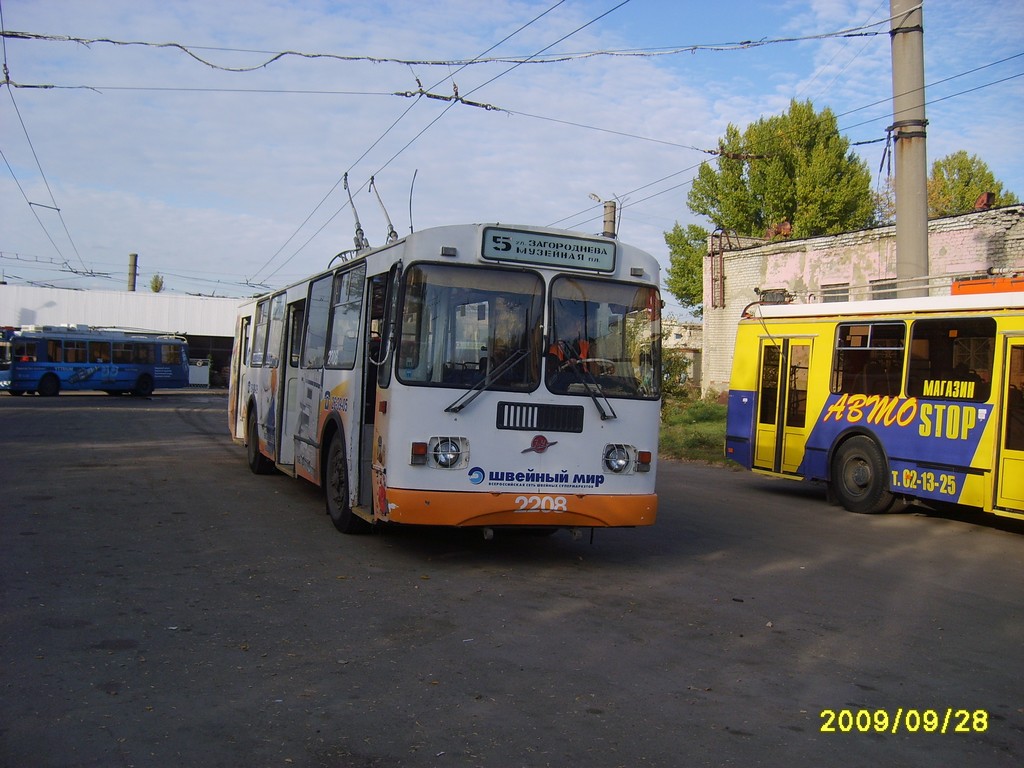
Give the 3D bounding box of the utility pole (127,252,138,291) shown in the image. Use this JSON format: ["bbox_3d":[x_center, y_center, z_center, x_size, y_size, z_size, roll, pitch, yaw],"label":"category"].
[{"bbox_3d":[-29.500,-5.100,80.000,0.550,10.000,0.550,3,0,0],"label":"utility pole"}]

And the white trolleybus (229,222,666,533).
[{"bbox_3d":[-1.904,-0.086,14.058,2.520,3.030,11.800,4,0,-21],"label":"white trolleybus"}]

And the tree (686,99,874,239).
[{"bbox_3d":[15.200,-7.200,60.000,10.800,18.500,10.500,3,0,0],"label":"tree"}]

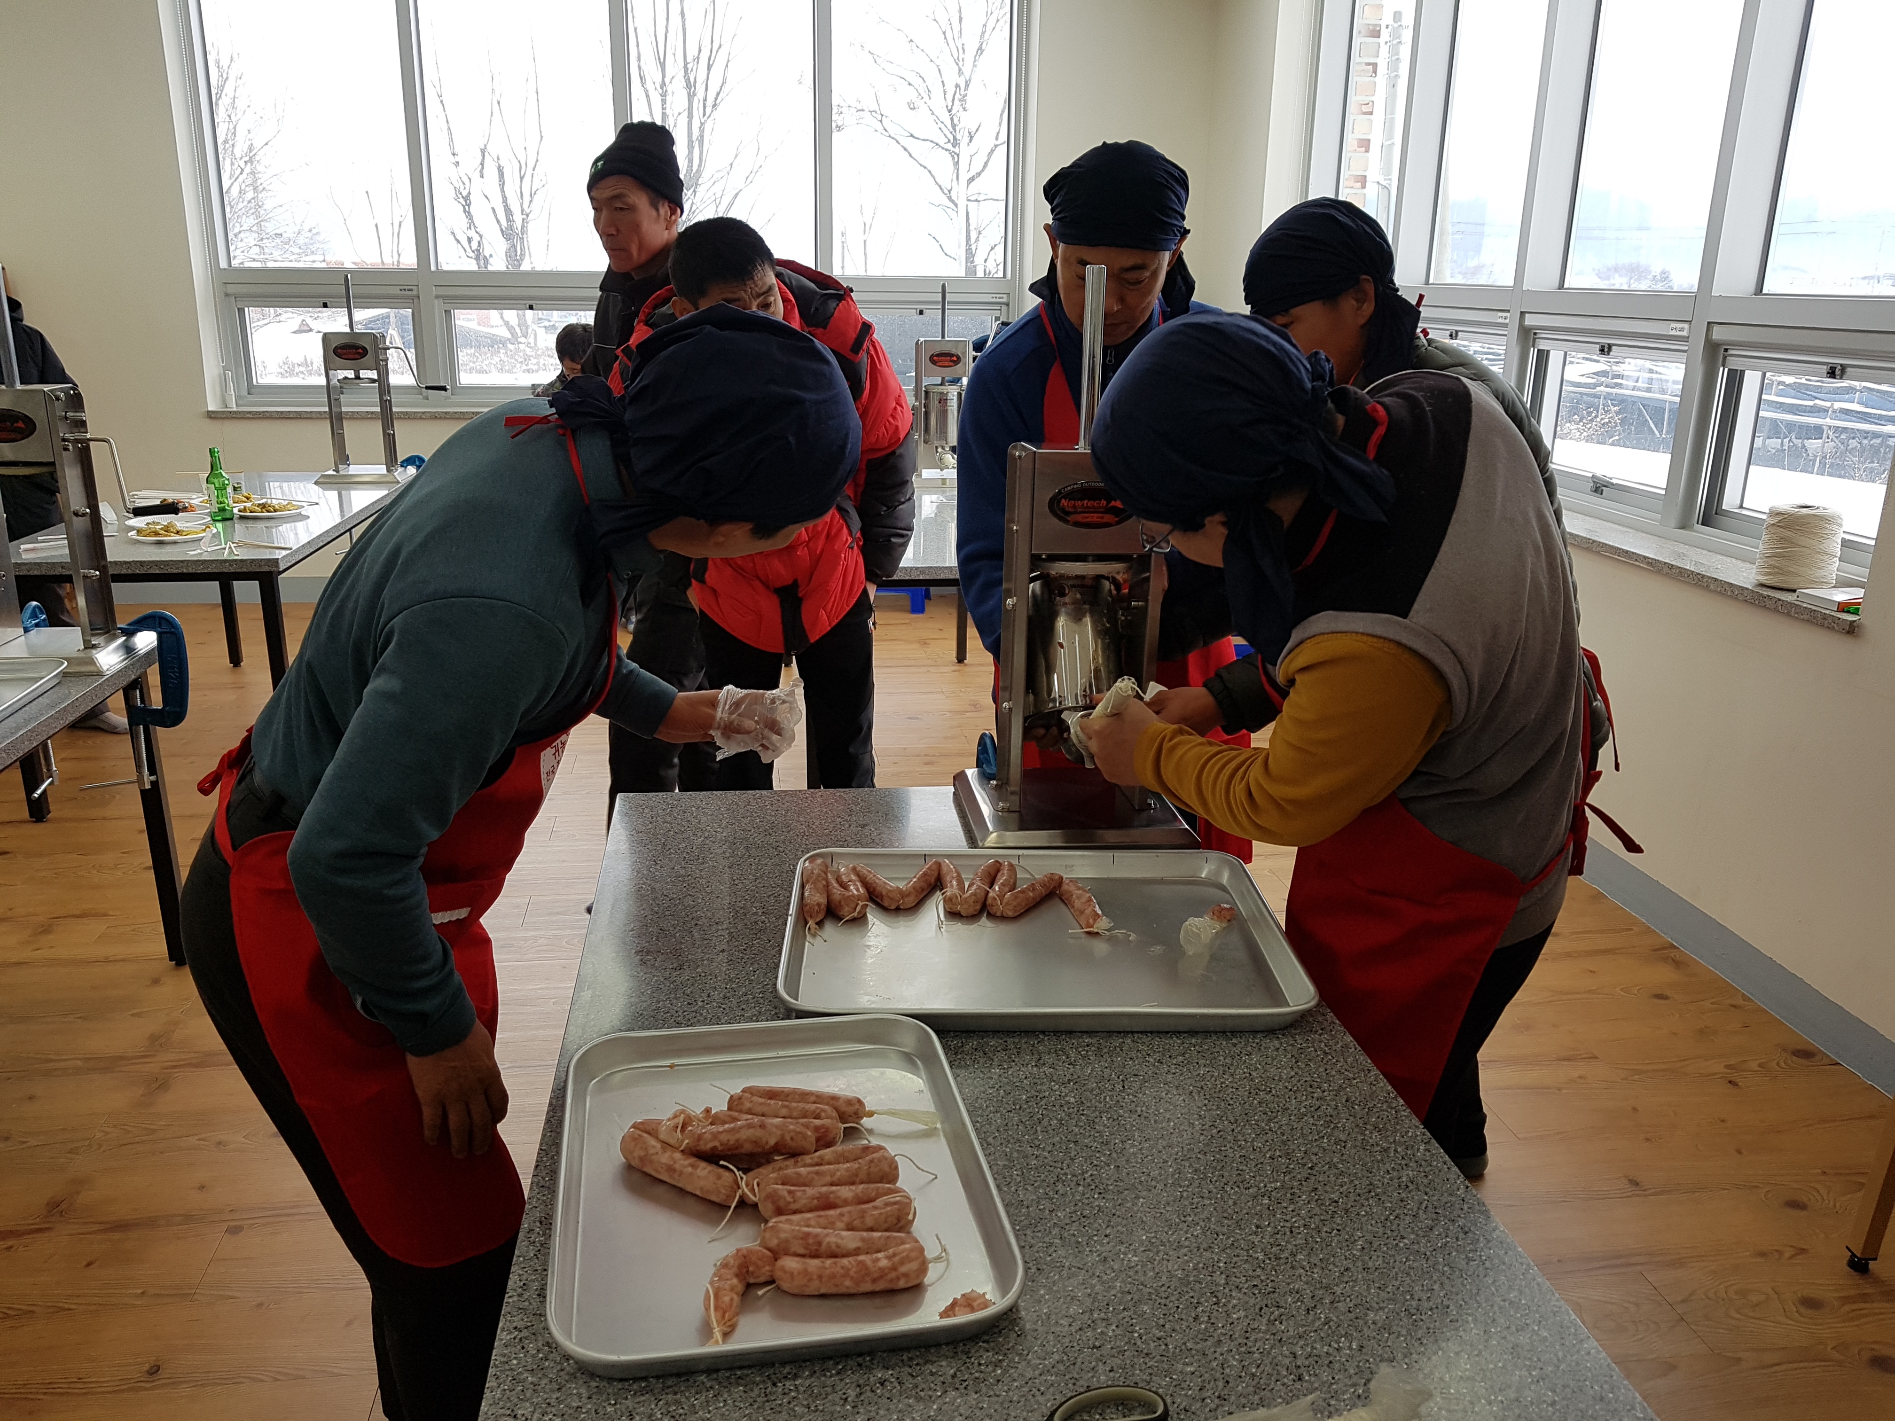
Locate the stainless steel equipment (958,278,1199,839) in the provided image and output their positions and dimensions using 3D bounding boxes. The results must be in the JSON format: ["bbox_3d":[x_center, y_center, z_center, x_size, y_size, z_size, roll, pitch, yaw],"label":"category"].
[{"bbox_3d":[0.189,-0.214,2.015,0.315,0.785,0.230,0,17,-4],"label":"stainless steel equipment"}]

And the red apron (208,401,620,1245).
[{"bbox_3d":[-0.518,0.151,1.438,0.350,0.860,0.410,12,16,-7],"label":"red apron"}]

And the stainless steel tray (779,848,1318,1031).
[{"bbox_3d":[0.102,0.269,1.715,0.588,0.032,0.447,1,17,-2],"label":"stainless steel tray"}]

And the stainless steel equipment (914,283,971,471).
[{"bbox_3d":[0.017,-1.227,5.404,0.305,0.731,0.230,-1,17,-8],"label":"stainless steel equipment"}]

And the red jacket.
[{"bbox_3d":[-0.331,-0.440,2.595,0.570,0.730,0.420,-3,17,-13],"label":"red jacket"}]

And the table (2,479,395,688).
[{"bbox_3d":[-2.331,-0.306,4.718,0.819,0.722,1.747,-1,17,-8],"label":"table"}]

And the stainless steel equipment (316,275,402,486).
[{"bbox_3d":[-2.155,-1.203,5.191,0.305,0.723,0.230,-1,17,-8],"label":"stainless steel equipment"}]

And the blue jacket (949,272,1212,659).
[{"bbox_3d":[0.227,-0.373,2.278,0.510,0.650,0.360,-1,17,-8],"label":"blue jacket"}]

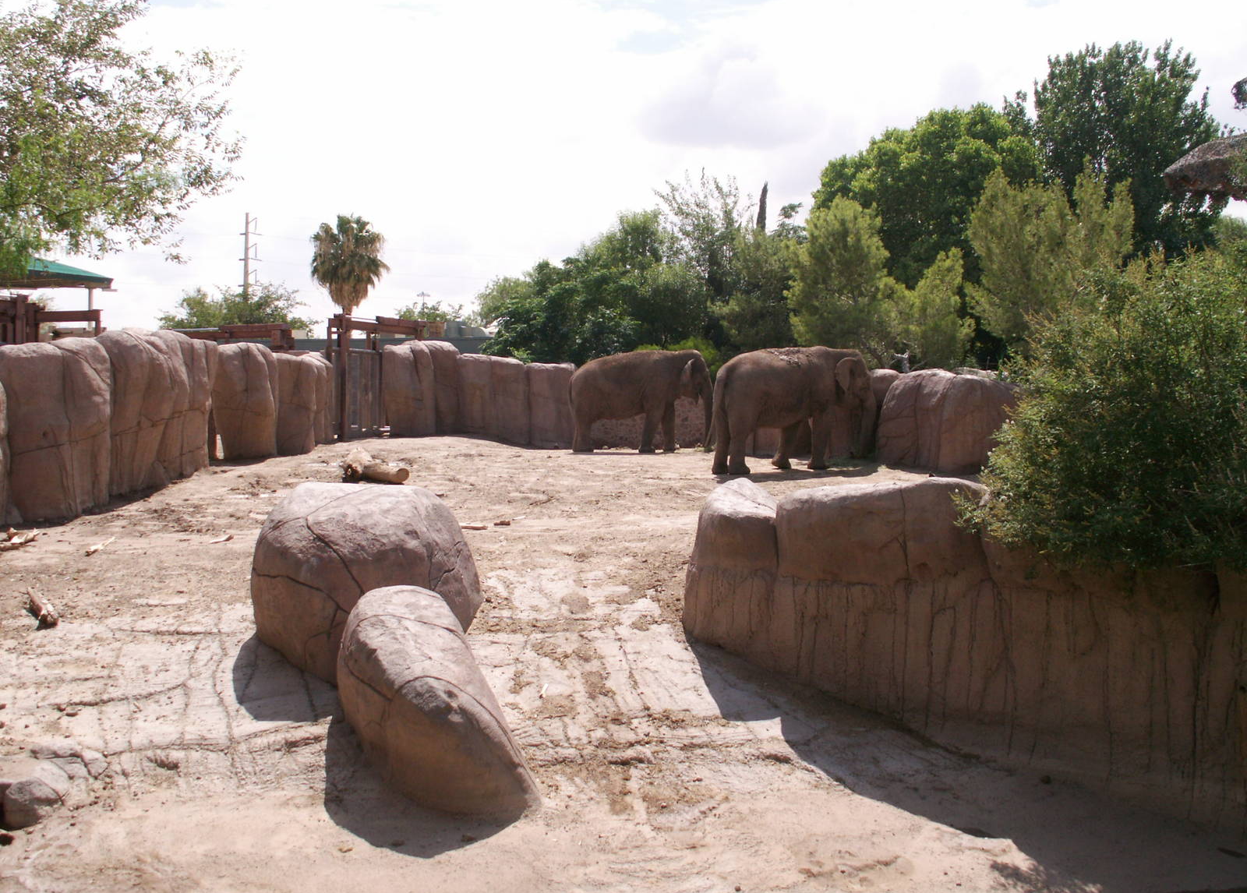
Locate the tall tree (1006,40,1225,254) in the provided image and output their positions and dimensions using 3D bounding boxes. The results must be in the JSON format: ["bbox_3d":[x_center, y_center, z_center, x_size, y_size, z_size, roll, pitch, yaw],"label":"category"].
[{"bbox_3d":[16.591,-7.417,42.583,7.250,12.390,7.250,0,4,0],"label":"tall tree"}]

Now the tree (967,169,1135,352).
[{"bbox_3d":[10.098,-3.587,29.821,3.840,5.950,3.840,0,4,0],"label":"tree"}]

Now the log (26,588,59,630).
[{"bbox_3d":[-4.989,1.388,10.825,0.200,0.200,0.950,-2,5,-27],"label":"log"}]

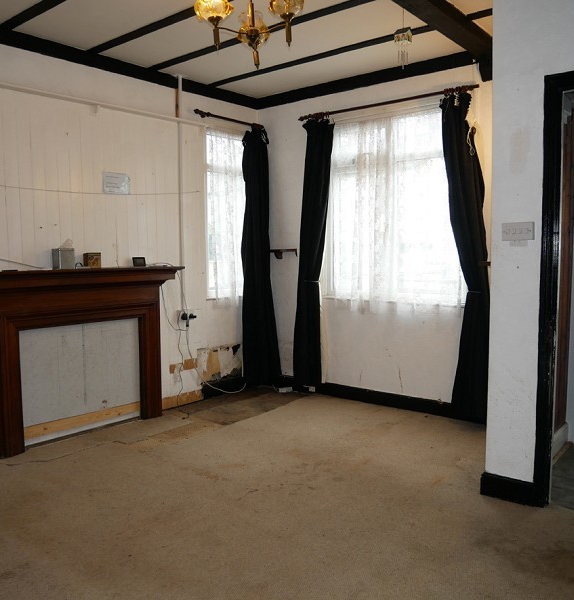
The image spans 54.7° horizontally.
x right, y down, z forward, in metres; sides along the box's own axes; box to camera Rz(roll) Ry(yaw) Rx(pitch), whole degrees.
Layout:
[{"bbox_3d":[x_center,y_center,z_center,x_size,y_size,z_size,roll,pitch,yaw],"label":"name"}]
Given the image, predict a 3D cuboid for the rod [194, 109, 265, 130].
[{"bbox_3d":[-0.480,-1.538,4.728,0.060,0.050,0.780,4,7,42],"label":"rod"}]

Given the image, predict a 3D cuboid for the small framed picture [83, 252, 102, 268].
[{"bbox_3d":[-1.336,-0.266,3.827,0.055,0.108,0.105,4,7,42],"label":"small framed picture"}]

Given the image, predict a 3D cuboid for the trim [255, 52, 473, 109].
[{"bbox_3d":[0.525,-1.744,4.470,1.980,0.095,0.035,3,6,36],"label":"trim"}]

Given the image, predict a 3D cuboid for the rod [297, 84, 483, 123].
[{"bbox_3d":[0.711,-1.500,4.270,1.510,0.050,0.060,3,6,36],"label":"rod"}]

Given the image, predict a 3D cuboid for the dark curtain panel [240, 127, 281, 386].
[{"bbox_3d":[-0.247,-0.363,4.989,0.180,2.310,0.280,4,7,42],"label":"dark curtain panel"}]

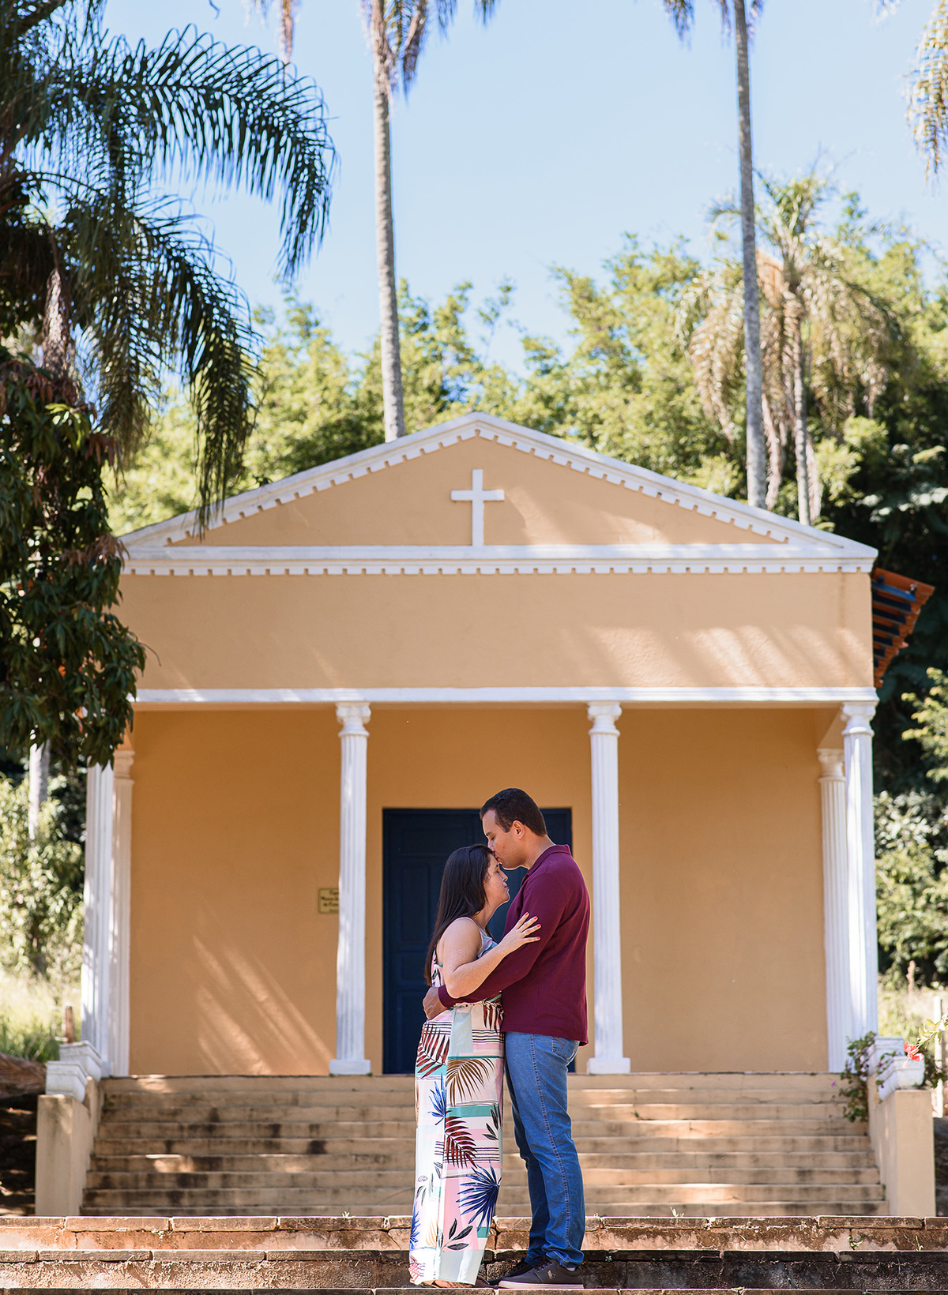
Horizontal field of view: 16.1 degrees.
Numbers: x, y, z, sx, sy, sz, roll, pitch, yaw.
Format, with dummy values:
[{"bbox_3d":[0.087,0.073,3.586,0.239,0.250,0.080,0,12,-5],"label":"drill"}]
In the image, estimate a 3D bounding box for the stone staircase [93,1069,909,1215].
[{"bbox_3d":[0.075,4.328,28.302,6.700,1.700,2.500,0,-13,0],"label":"stone staircase"}]

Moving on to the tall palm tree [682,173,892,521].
[{"bbox_3d":[5.145,-0.495,53.482,3.400,15.000,3.400,0,-13,0],"label":"tall palm tree"}]

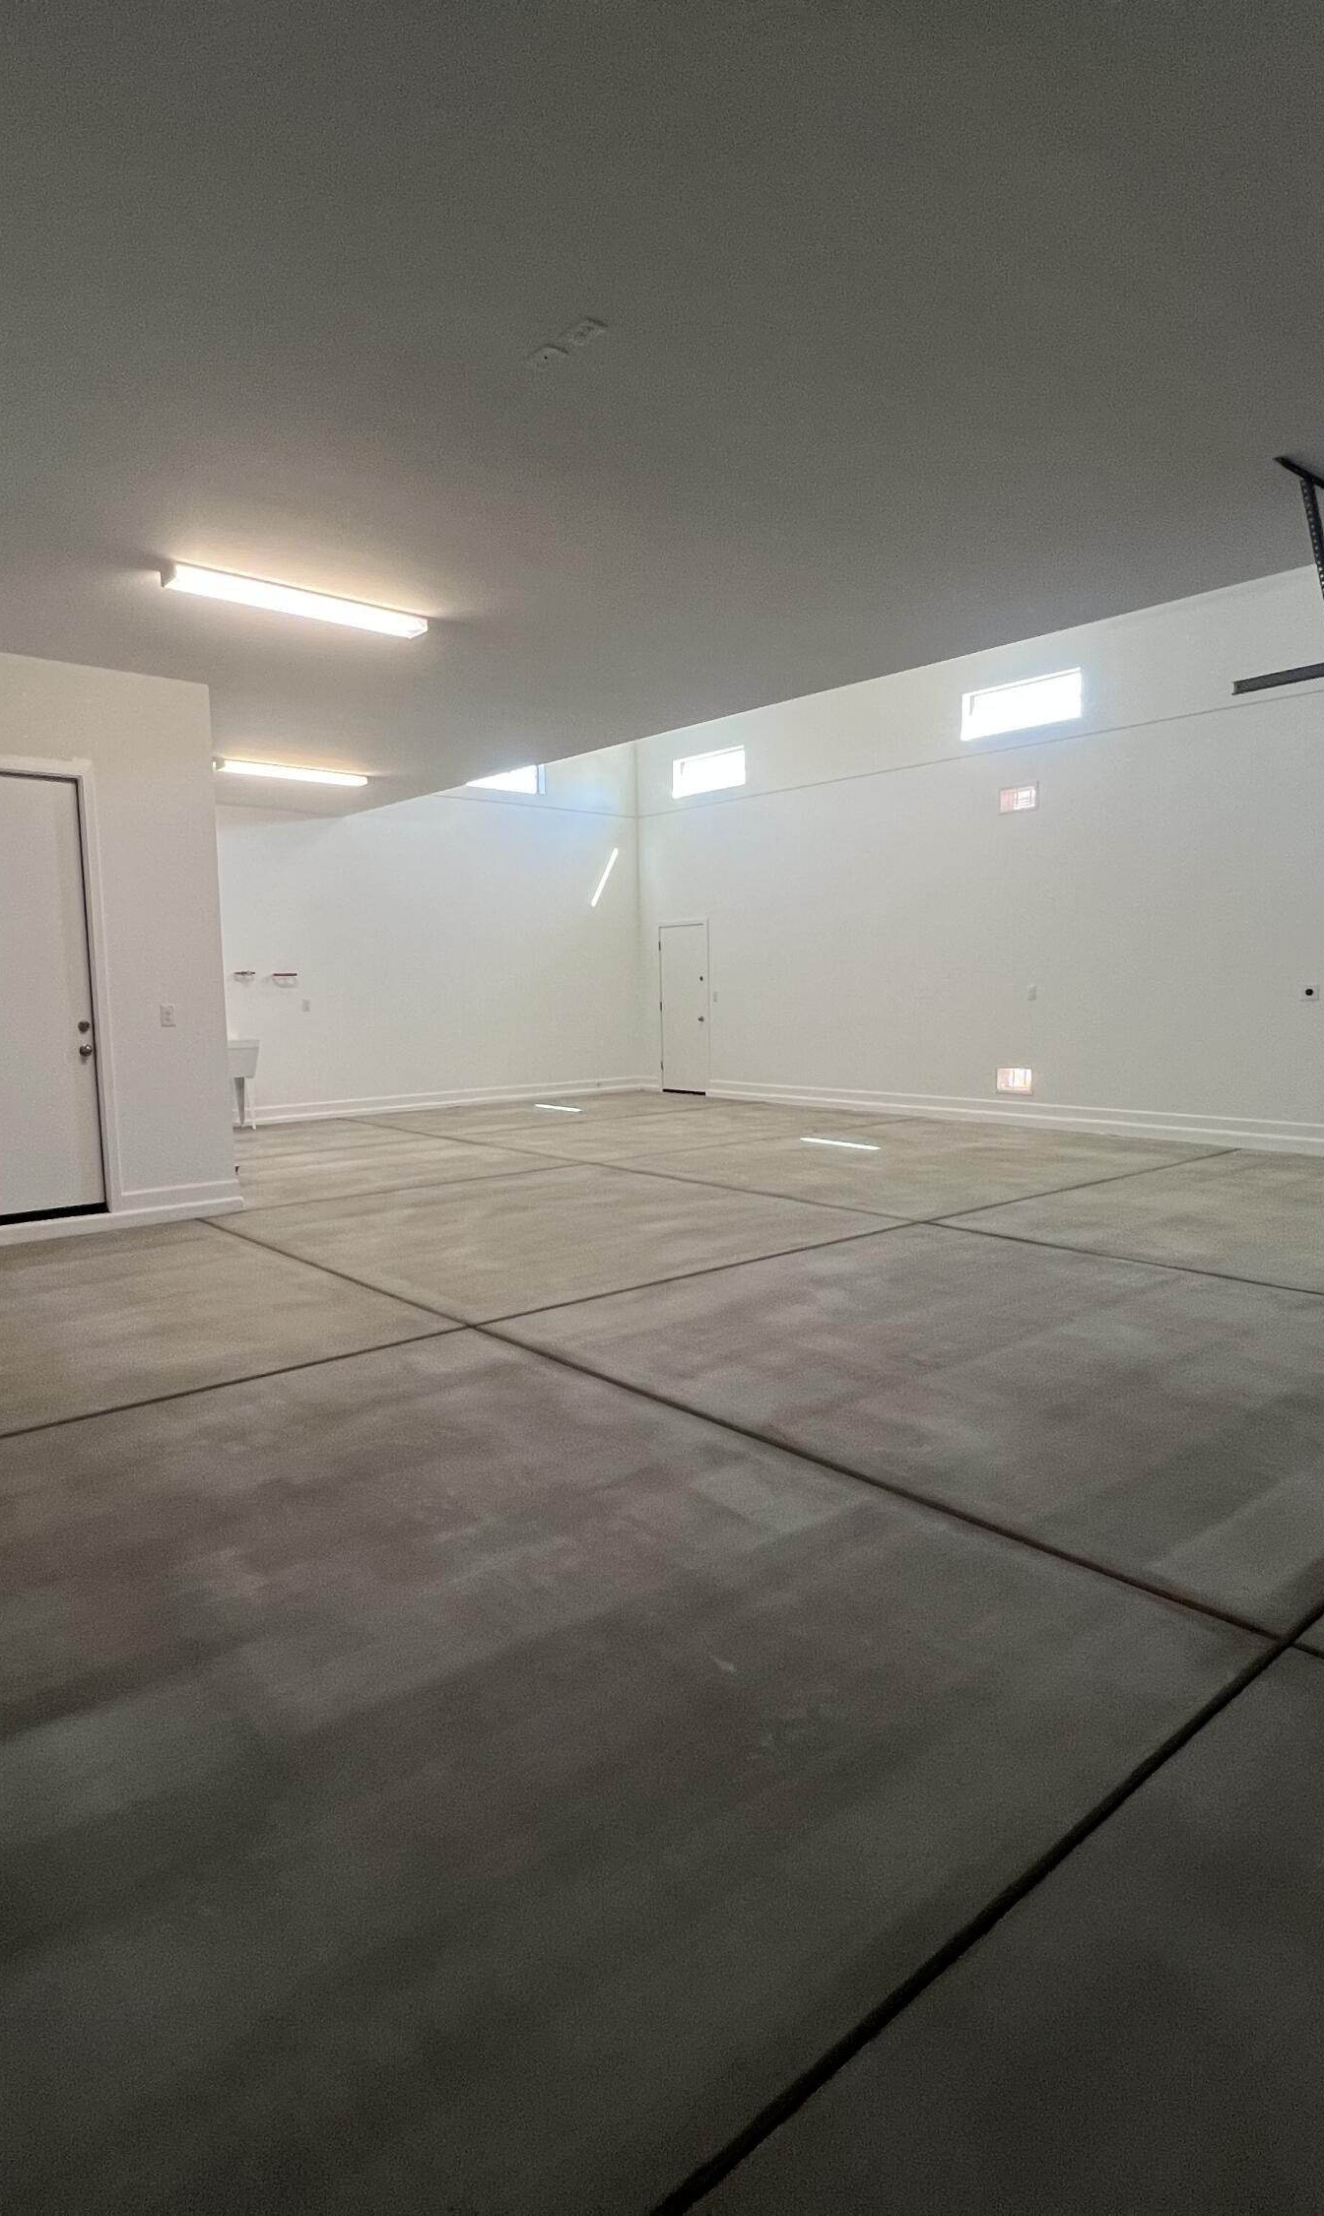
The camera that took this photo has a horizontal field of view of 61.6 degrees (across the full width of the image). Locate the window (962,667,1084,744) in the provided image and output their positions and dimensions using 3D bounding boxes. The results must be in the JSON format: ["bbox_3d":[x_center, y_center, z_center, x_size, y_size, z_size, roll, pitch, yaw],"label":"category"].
[{"bbox_3d":[3.350,-3.726,10.312,0.100,0.434,1.203,-6,8,-42],"label":"window"}]

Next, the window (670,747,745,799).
[{"bbox_3d":[0.598,-4.006,13.302,0.100,0.435,1.196,-6,8,-42],"label":"window"}]

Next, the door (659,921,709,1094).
[{"bbox_3d":[0.309,-1.244,13.918,0.060,2.131,0.841,-6,8,-42],"label":"door"}]

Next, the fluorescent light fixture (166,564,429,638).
[{"bbox_3d":[-1.670,-2.373,5.231,1.220,0.070,0.170,-6,8,-42],"label":"fluorescent light fixture"}]

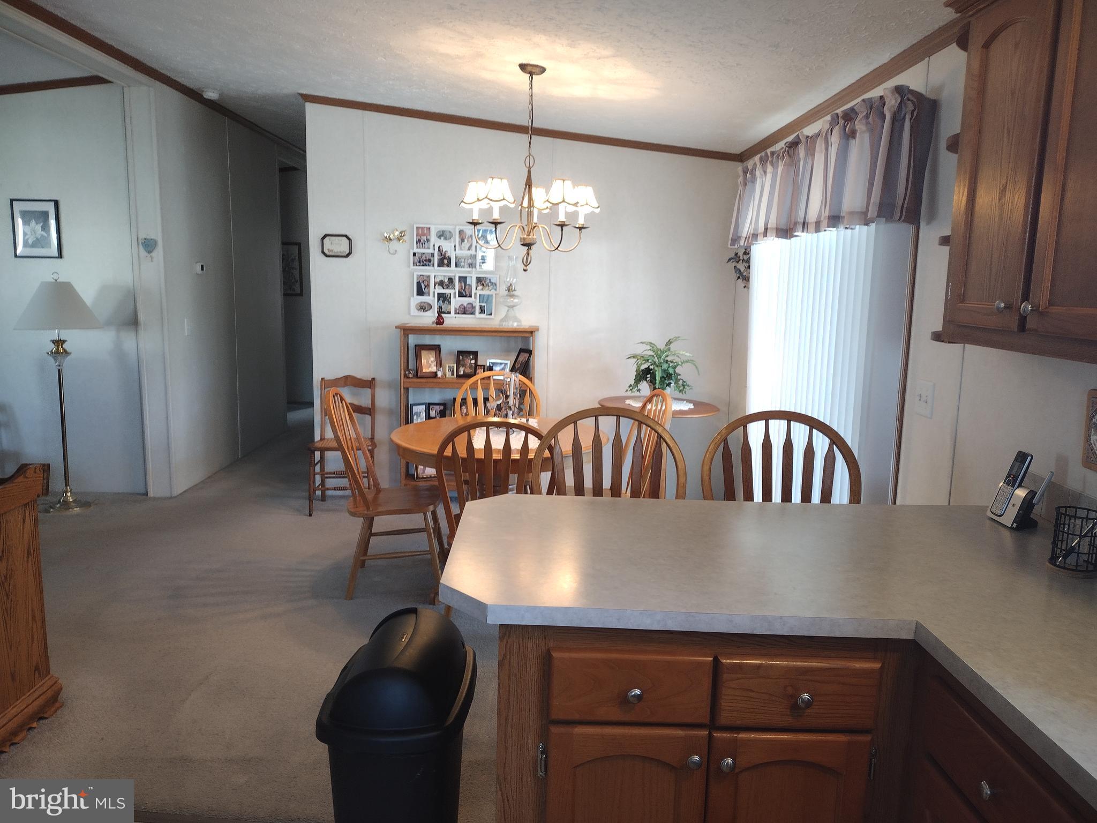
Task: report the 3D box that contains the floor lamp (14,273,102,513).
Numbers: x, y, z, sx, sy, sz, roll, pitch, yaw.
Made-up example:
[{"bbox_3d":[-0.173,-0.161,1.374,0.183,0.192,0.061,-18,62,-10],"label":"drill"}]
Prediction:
[{"bbox_3d":[-3.160,-0.124,5.562,0.550,1.540,0.550,1,8,-1],"label":"floor lamp"}]

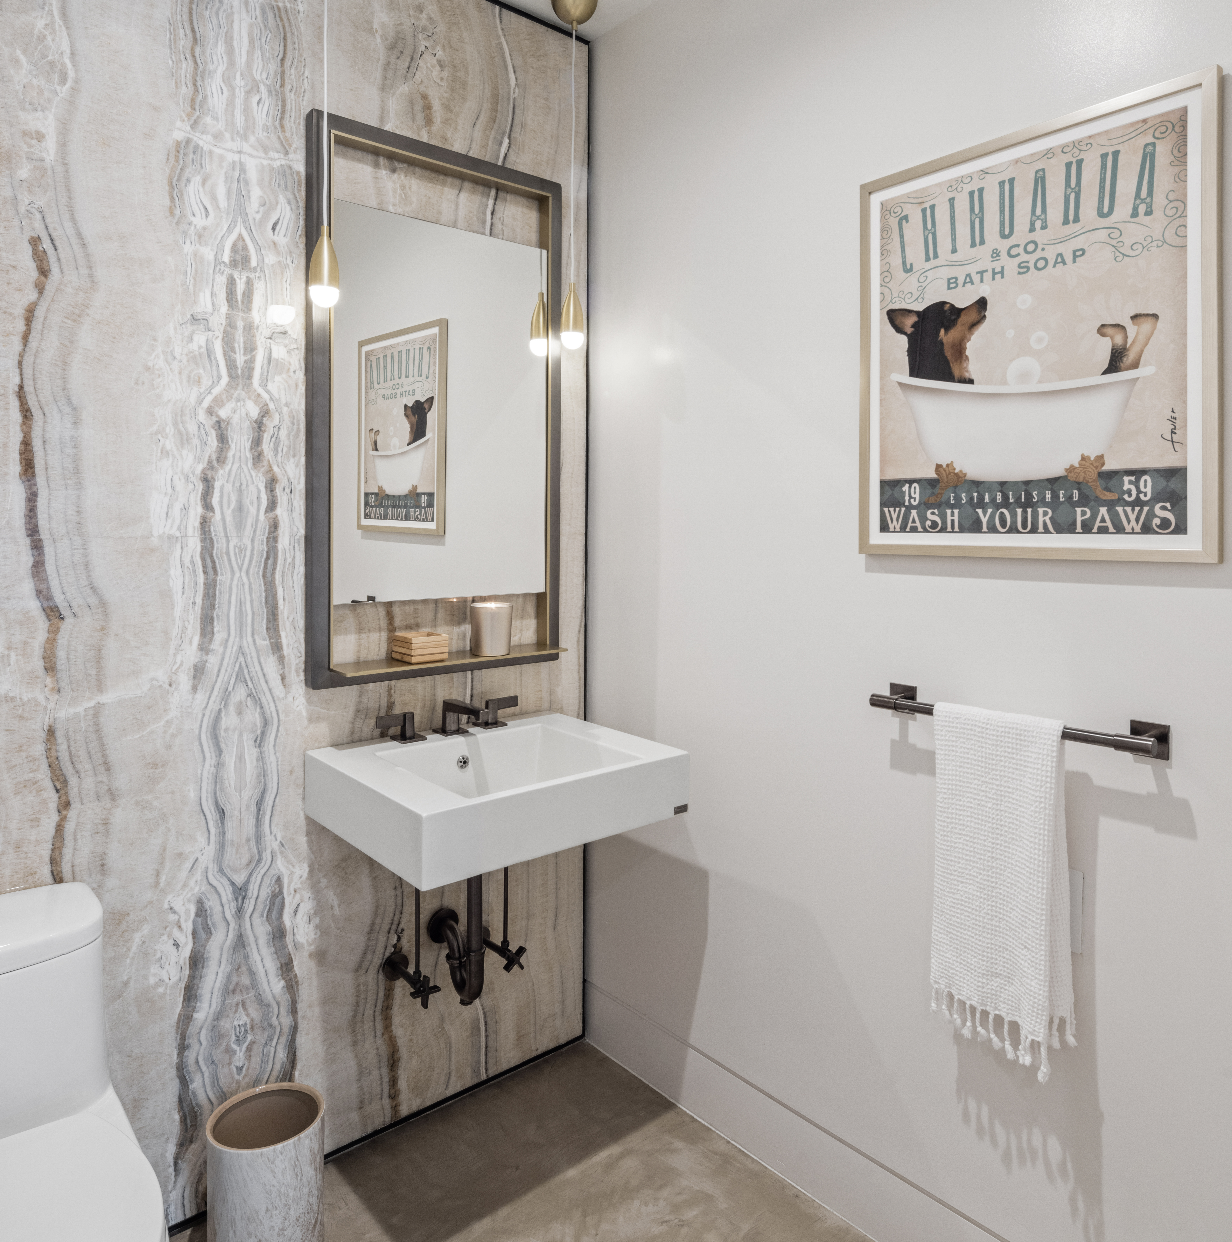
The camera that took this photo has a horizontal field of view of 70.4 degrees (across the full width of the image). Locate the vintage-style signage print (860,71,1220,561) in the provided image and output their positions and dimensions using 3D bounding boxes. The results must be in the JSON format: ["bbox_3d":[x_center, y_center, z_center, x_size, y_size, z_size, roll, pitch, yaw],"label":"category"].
[{"bbox_3d":[0.631,-0.432,1.377,0.027,0.655,0.540,-4,6,-42],"label":"vintage-style signage print"}]

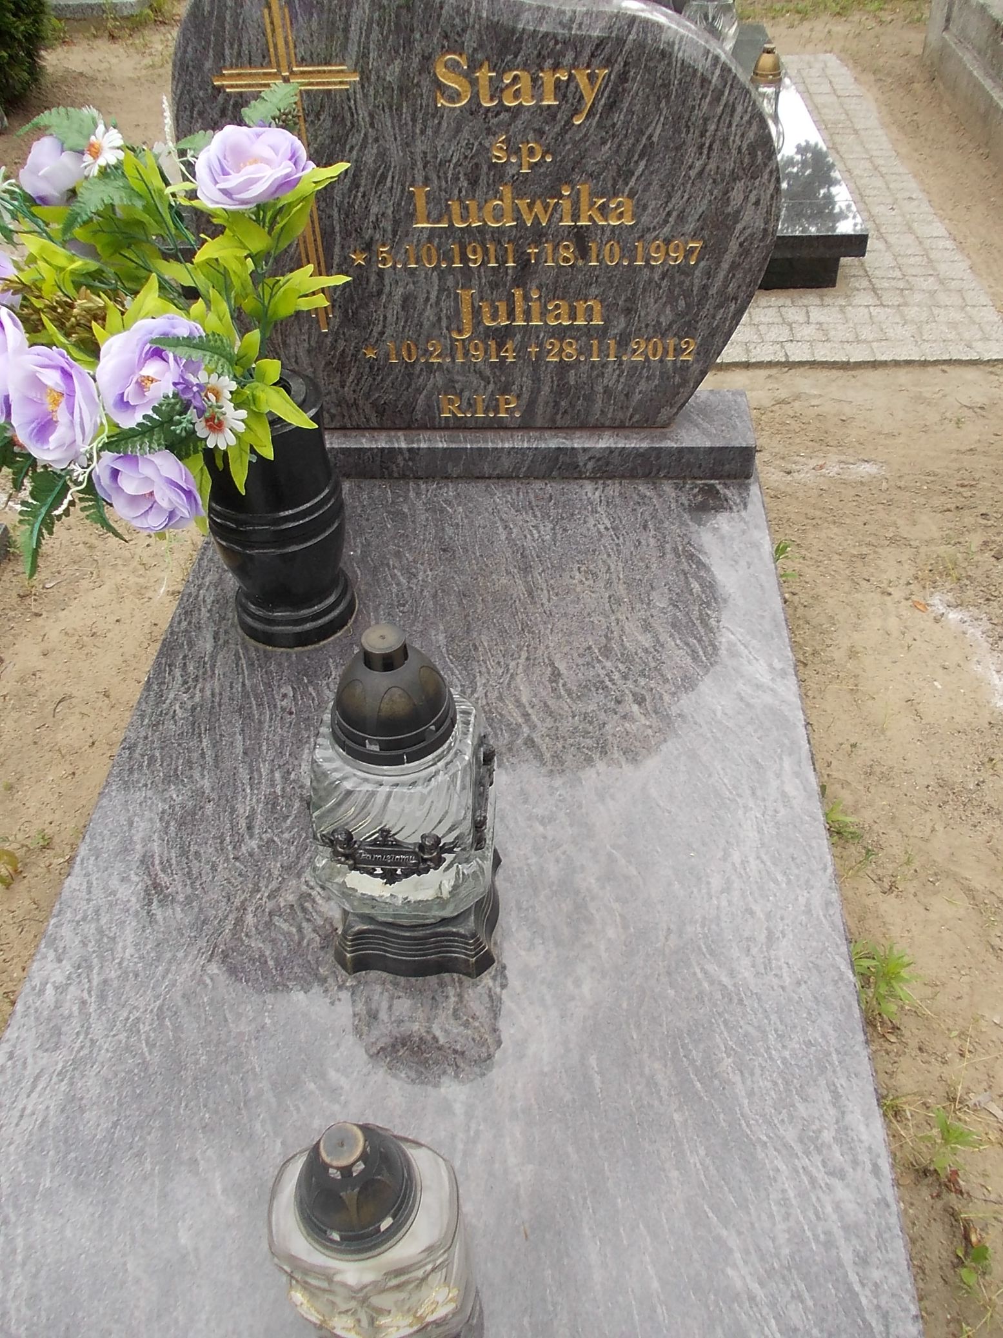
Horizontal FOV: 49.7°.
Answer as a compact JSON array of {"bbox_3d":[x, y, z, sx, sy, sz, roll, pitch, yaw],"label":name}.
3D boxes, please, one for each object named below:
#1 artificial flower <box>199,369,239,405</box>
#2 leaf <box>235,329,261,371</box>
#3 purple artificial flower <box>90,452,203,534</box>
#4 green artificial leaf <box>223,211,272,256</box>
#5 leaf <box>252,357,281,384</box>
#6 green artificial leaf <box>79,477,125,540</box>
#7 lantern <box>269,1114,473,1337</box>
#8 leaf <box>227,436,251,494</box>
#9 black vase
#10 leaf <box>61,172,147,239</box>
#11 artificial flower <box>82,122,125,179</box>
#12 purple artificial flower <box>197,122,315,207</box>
[{"bbox_3d":[-0.294,-0.290,1.121,0.048,0.046,0.021,-1,12,-6],"label":"artificial flower"},{"bbox_3d":[-0.272,-0.342,1.160,0.027,0.046,0.016,20,16,-18],"label":"leaf"},{"bbox_3d":[-0.360,-0.182,1.100,0.108,0.090,0.060,8,28,-20],"label":"purple artificial flower"},{"bbox_3d":[-0.258,-0.443,1.100,0.030,0.058,0.018,-49,14,9],"label":"green artificial leaf"},{"bbox_3d":[-0.258,-0.326,1.183,0.031,0.036,0.029,0,44,2],"label":"leaf"},{"bbox_3d":[-0.421,-0.168,1.140,0.036,0.084,0.024,-35,6,-7],"label":"green artificial leaf"},{"bbox_3d":[-0.091,0.390,0.749,0.138,0.304,0.138,0,44,2],"label":"lantern"},{"bbox_3d":[-0.280,-0.222,1.154,0.026,0.076,0.033,0,44,2],"label":"leaf"},{"bbox_3d":[-0.279,-0.195,1.348,0.167,0.323,0.167,0,44,2],"label":"black vase"},{"bbox_3d":[-0.415,-0.484,1.130,0.095,0.052,0.032,-26,18,-8],"label":"leaf"},{"bbox_3d":[-0.419,-0.547,1.140,0.053,0.053,0.021,9,15,37],"label":"artificial flower"},{"bbox_3d":[-0.249,-0.504,1.090,0.118,0.060,0.100,-11,70,-8],"label":"purple artificial flower"}]

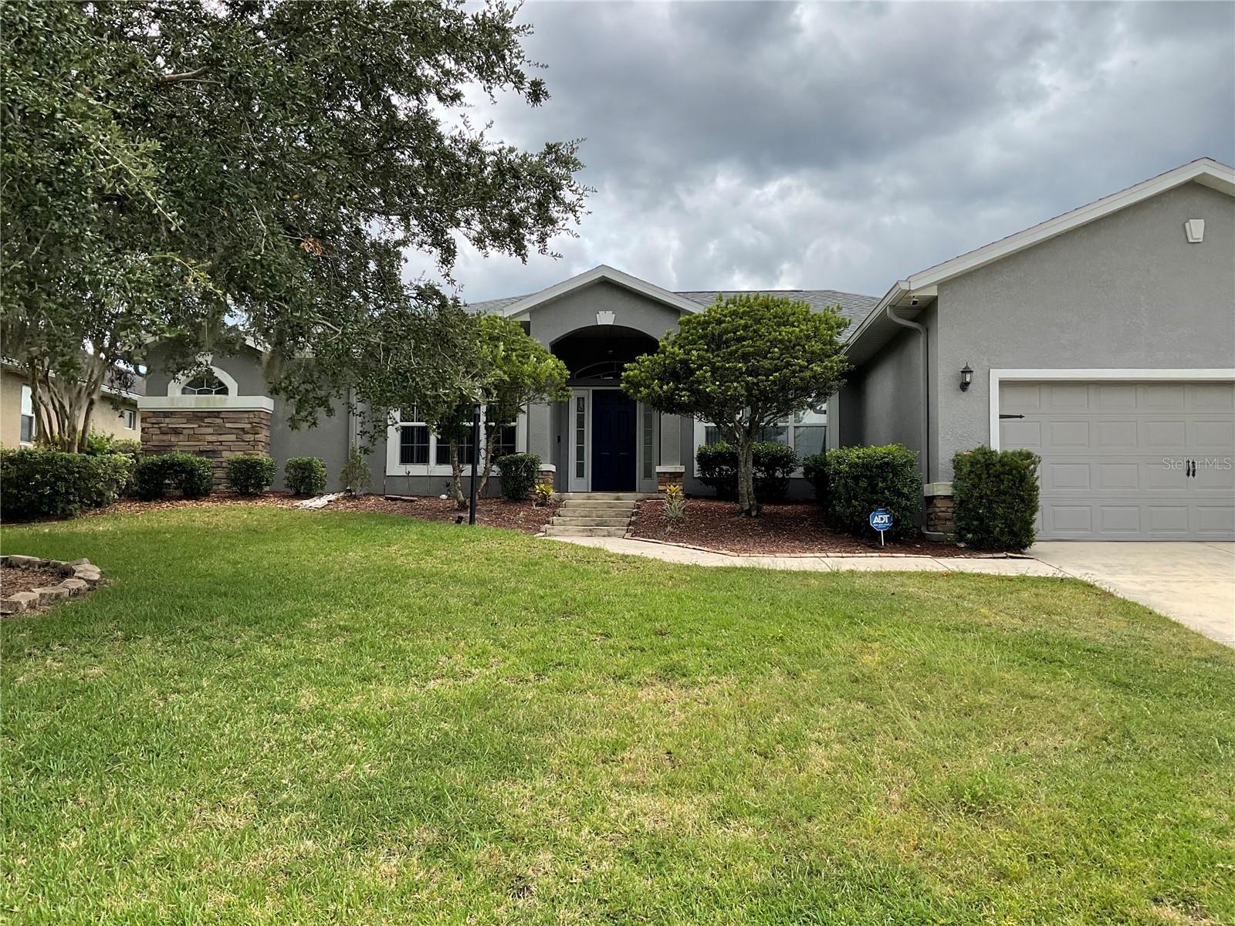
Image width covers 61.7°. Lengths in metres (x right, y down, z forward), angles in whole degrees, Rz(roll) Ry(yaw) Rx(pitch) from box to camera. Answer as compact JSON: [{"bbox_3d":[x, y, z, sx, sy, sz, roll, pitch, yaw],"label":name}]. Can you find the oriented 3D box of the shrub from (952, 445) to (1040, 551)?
[{"bbox_3d":[4.450,0.420,12.150,0.950,1.210,0.920,0,-3,3],"label":"shrub"}]

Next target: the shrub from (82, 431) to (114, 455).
[{"bbox_3d":[-8.840,0.060,17.500,0.850,1.100,0.800,0,-3,3],"label":"shrub"}]

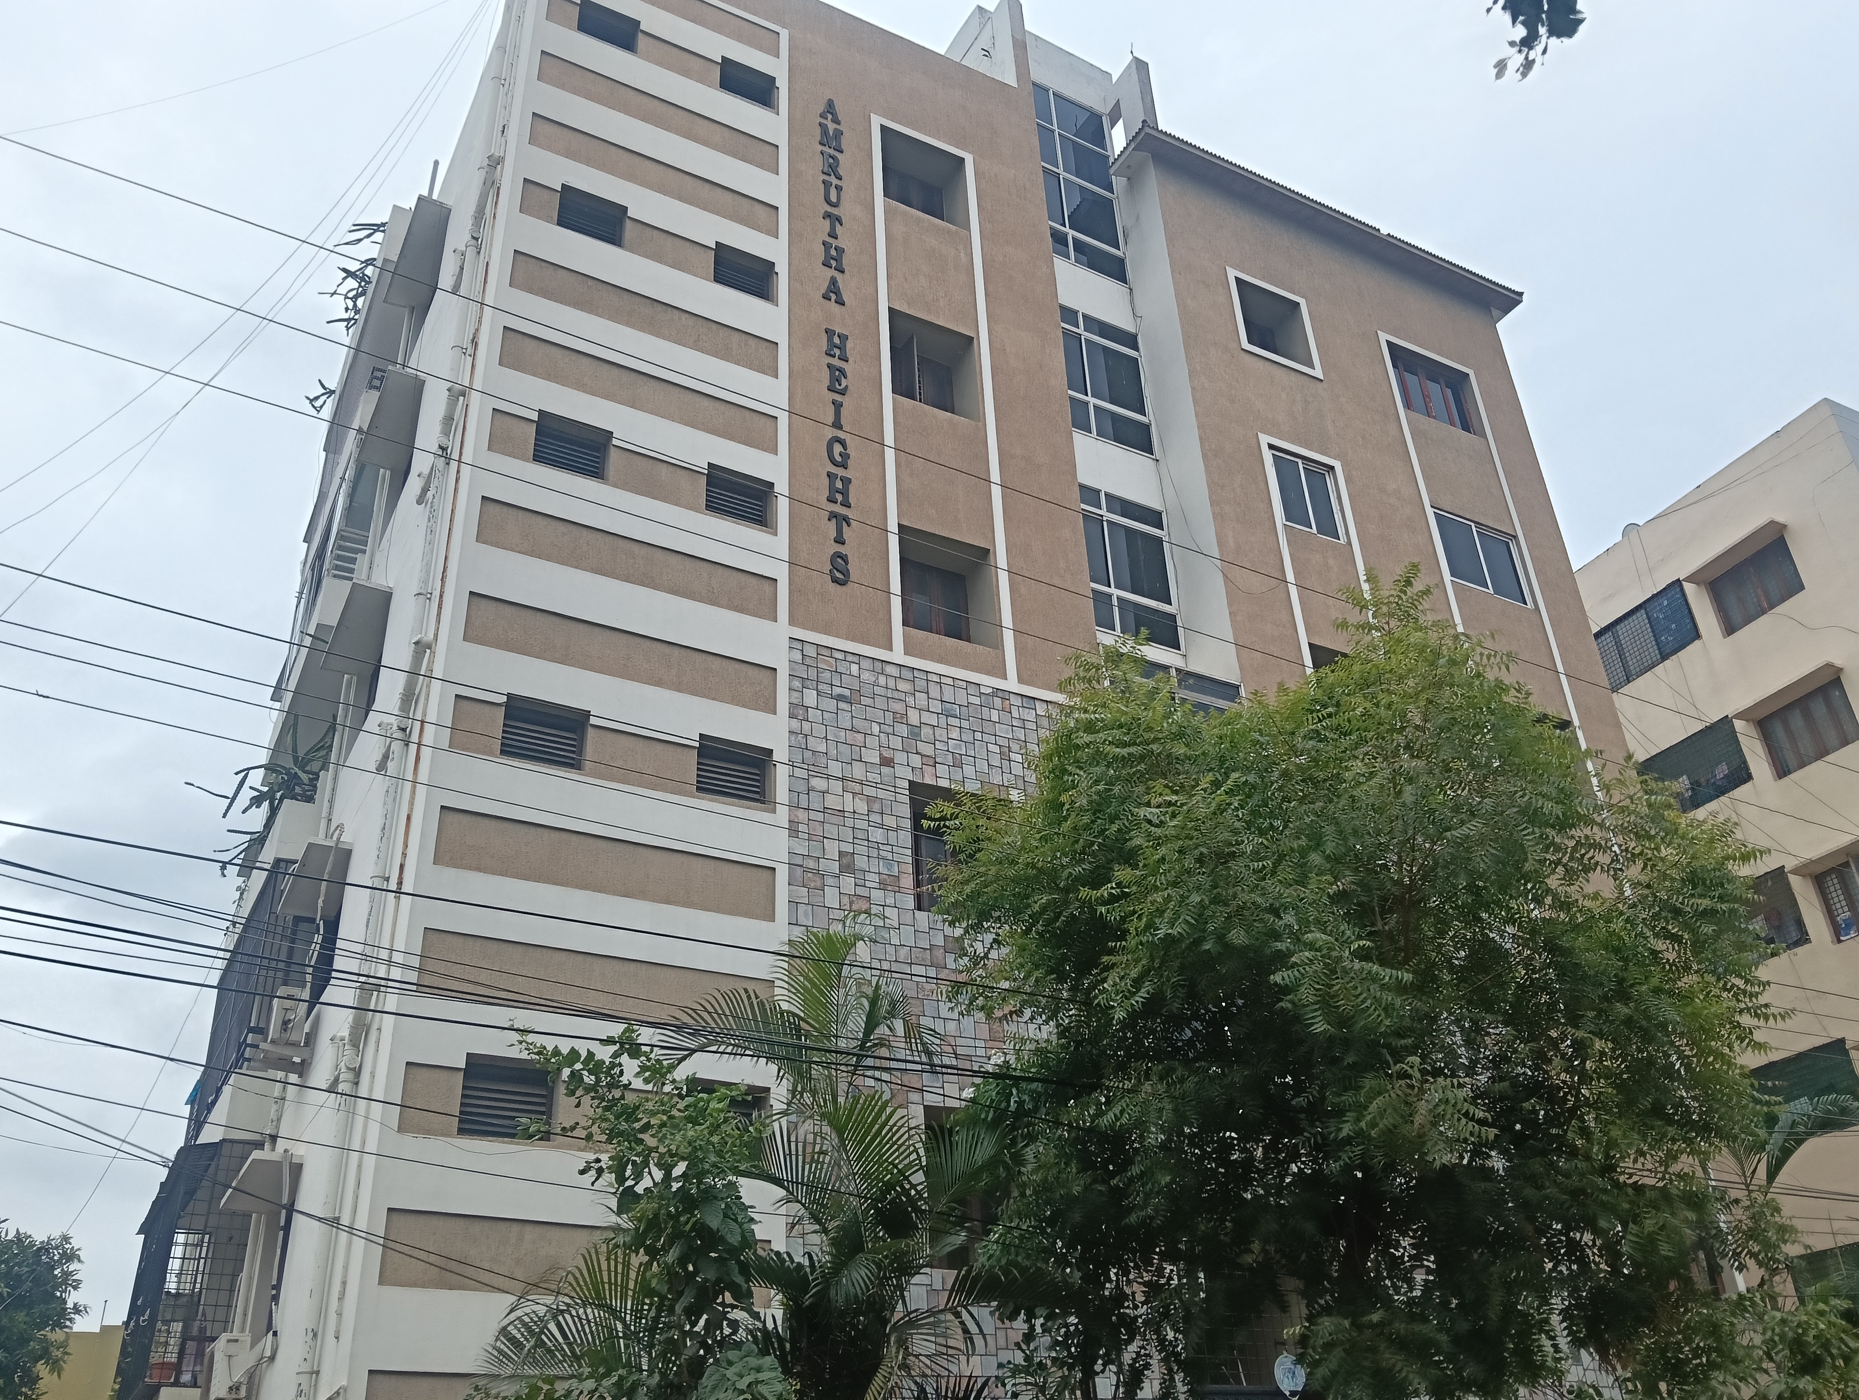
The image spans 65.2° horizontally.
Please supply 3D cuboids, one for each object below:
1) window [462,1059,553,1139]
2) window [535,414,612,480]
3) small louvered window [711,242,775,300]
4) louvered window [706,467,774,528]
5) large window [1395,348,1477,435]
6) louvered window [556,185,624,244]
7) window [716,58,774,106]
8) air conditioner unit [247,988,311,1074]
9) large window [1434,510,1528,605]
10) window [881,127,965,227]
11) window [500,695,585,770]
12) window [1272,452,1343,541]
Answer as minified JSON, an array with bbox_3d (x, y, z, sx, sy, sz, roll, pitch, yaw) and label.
[{"bbox_3d":[-3.197,3.055,11.005,0.735,0.610,0.180,14,-33,-27],"label":"window"},{"bbox_3d":[-3.479,-2.394,14.083,0.735,0.610,0.180,14,-33,-27],"label":"window"},{"bbox_3d":[-2.002,-4.452,15.418,0.659,0.605,0.200,13,-33,-26],"label":"small louvered window"},{"bbox_3d":[-1.858,-1.889,13.970,0.686,0.556,0.200,13,-33,-26],"label":"louvered window"},{"bbox_3d":[7.466,-4.524,21.601,1.716,1.279,0.200,13,-33,-26],"label":"large window"},{"bbox_3d":[-3.643,-5.118,15.607,0.735,0.610,0.180,14,-33,-27],"label":"louvered window"},{"bbox_3d":[-2.152,-7.097,16.911,0.671,0.551,0.200,13,-33,-26],"label":"window"},{"bbox_3d":[-6.316,3.234,14.228,0.310,0.570,0.820,14,-33,-27],"label":"air conditioner unit"},{"bbox_3d":[7.586,-1.904,20.050,1.628,1.217,0.140,13,-33,-26],"label":"large window"},{"bbox_3d":[-0.131,-6.267,17.793,1.178,1.300,0.350,13,-33,-26],"label":"window"},{"bbox_3d":[-3.339,0.333,12.542,0.735,0.610,0.180,14,-33,-27],"label":"window"},{"bbox_3d":[4.832,-2.550,18.703,1.071,1.222,0.150,13,-33,-26],"label":"window"}]

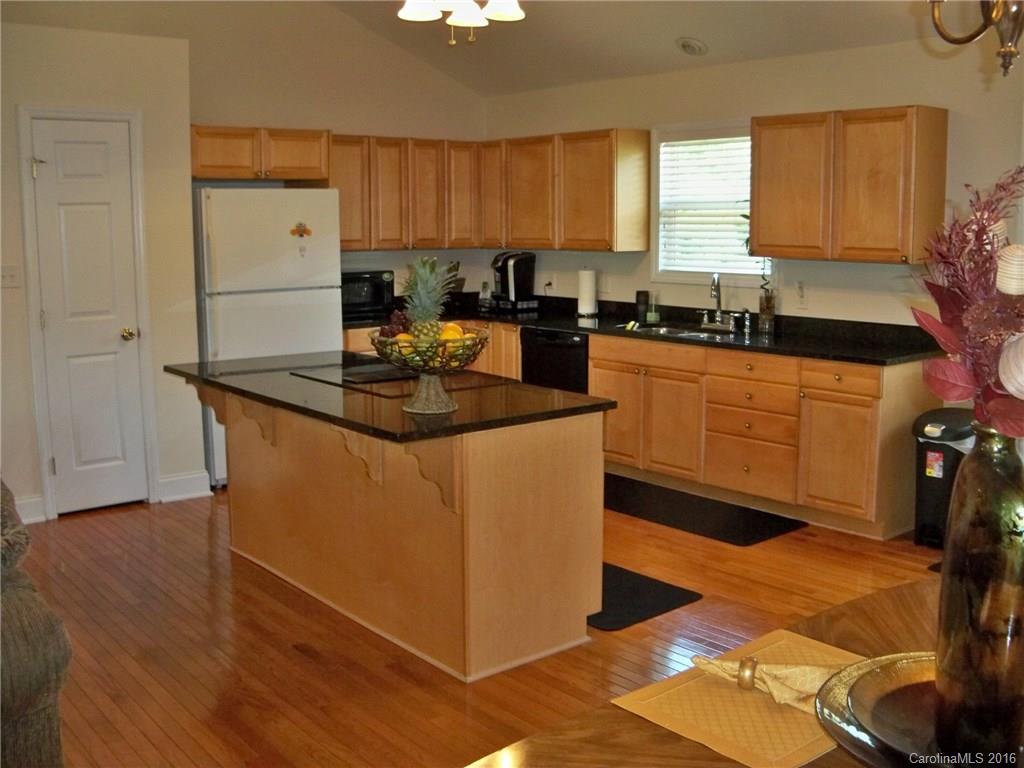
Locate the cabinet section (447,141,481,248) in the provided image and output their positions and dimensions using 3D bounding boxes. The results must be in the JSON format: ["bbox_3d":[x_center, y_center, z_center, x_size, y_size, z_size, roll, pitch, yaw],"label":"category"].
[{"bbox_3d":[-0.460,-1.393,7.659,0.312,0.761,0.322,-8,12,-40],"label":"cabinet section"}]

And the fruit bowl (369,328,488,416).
[{"bbox_3d":[-0.297,-0.050,3.768,0.426,0.273,0.426,0,9,0],"label":"fruit bowl"}]

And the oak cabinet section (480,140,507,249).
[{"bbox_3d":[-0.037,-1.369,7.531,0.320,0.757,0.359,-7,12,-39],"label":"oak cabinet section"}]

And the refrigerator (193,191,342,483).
[{"bbox_3d":[-1.600,-0.318,6.341,0.832,1.712,0.776,-7,12,-39],"label":"refrigerator"}]

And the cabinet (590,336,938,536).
[{"bbox_3d":[1.361,0.200,5.956,0.622,0.876,1.993,-8,12,-40],"label":"cabinet"}]

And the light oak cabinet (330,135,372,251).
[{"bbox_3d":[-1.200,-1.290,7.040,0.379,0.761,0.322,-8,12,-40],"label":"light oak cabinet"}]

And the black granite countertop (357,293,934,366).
[{"bbox_3d":[0.329,-0.346,6.140,1.707,0.127,3.861,-7,12,-39],"label":"black granite countertop"}]

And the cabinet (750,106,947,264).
[{"bbox_3d":[1.766,-1.046,5.506,0.315,0.761,0.951,-8,12,-40],"label":"cabinet"}]

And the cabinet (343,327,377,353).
[{"bbox_3d":[-1.016,0.000,7.209,0.750,0.876,0.620,-8,12,-40],"label":"cabinet"}]

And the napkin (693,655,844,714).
[{"bbox_3d":[0.446,0.493,1.768,0.301,0.047,0.213,6,11,32],"label":"napkin"}]

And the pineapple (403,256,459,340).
[{"bbox_3d":[-0.298,-0.281,3.731,0.190,0.352,0.190,0,9,0],"label":"pineapple"}]

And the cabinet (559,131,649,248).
[{"bbox_3d":[0.588,-1.251,6.786,0.315,0.757,0.556,-7,12,-39],"label":"cabinet"}]

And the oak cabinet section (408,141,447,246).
[{"bbox_3d":[-0.687,-1.340,7.347,0.316,0.750,0.320,-8,12,-41],"label":"oak cabinet section"}]

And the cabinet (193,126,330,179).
[{"bbox_3d":[-1.668,-1.465,6.615,0.949,0.318,0.325,-7,12,-39],"label":"cabinet"}]

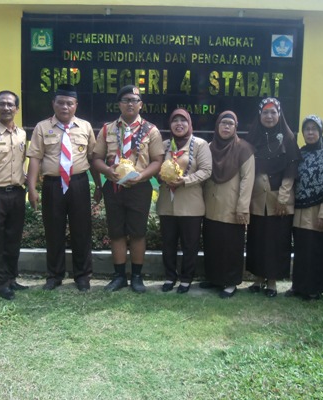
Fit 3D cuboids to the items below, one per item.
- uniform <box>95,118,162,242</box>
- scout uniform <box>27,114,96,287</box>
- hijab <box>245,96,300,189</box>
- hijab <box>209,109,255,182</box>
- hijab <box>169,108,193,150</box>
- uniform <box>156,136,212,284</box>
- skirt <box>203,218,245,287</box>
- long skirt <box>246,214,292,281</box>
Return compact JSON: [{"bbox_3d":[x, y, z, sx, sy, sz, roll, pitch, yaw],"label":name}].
[{"bbox_3d":[-0.280,-0.204,3.650,0.579,1.016,0.360,1,7,-2],"label":"uniform"},{"bbox_3d":[-0.855,-0.006,3.680,0.572,1.417,0.320,0,7,-9],"label":"scout uniform"},{"bbox_3d":[0.918,-0.465,3.540,0.413,0.746,0.340,3,7,16],"label":"hijab"},{"bbox_3d":[0.595,-0.447,3.660,0.340,0.608,0.320,4,8,22],"label":"hijab"},{"bbox_3d":[0.168,-0.601,3.622,0.210,0.320,0.240,2,6,12],"label":"hijab"},{"bbox_3d":[0.190,0.082,3.730,0.453,1.248,0.320,3,7,11],"label":"uniform"},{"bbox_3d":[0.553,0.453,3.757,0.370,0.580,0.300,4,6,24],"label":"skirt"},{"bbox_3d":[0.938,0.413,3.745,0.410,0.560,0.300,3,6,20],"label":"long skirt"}]

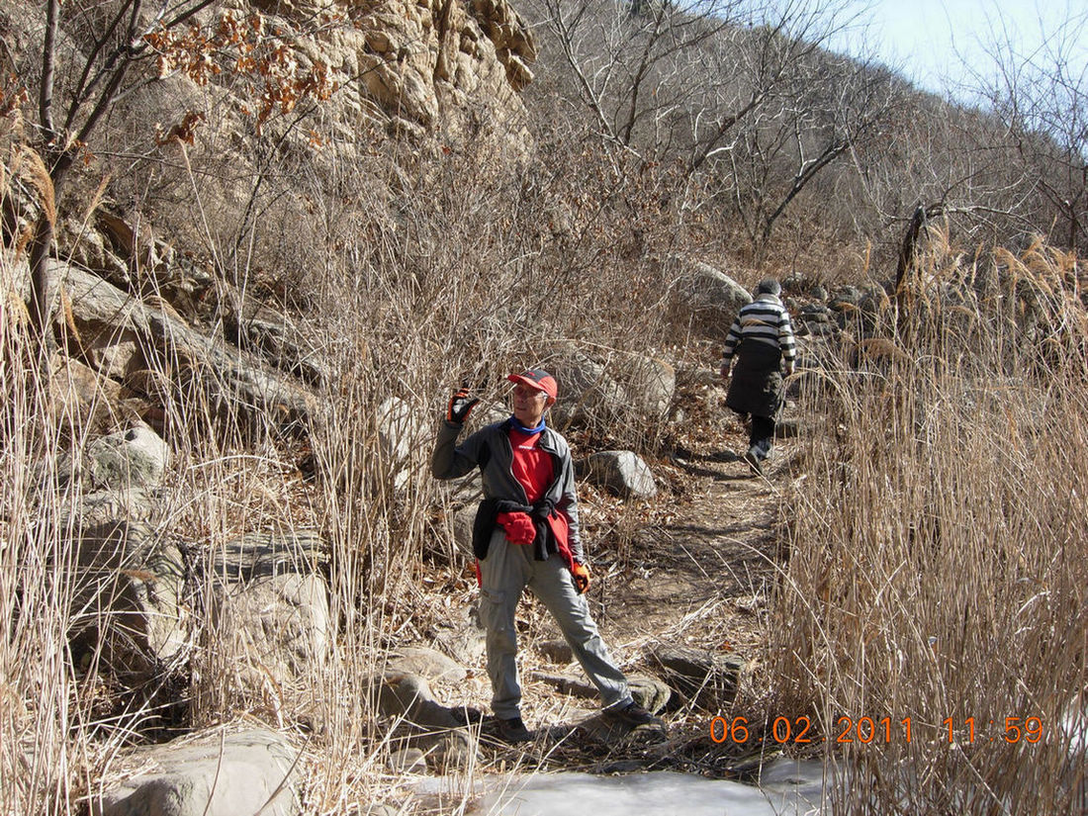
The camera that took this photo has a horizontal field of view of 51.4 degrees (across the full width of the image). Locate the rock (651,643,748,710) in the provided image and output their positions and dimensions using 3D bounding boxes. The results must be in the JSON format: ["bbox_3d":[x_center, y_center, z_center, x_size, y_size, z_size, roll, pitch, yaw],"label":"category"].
[{"bbox_3d":[0.756,1.336,5.600,0.460,0.270,0.340,0,3,0],"label":"rock"}]

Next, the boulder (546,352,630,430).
[{"bbox_3d":[0.381,-0.154,9.800,0.700,0.640,0.620,0,3,0],"label":"boulder"}]

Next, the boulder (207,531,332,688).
[{"bbox_3d":[-1.461,1.070,6.000,0.640,0.680,0.600,-1,4,-19],"label":"boulder"}]

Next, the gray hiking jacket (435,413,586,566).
[{"bbox_3d":[-0.166,0.377,5.200,0.650,0.620,0.360,0,3,-5],"label":"gray hiking jacket"}]

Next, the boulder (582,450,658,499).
[{"bbox_3d":[0.527,0.481,8.100,0.570,0.340,0.420,0,3,0],"label":"boulder"}]

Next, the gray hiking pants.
[{"bbox_3d":[0.048,0.995,5.220,0.660,0.840,0.360,-1,3,-9],"label":"gray hiking pants"}]

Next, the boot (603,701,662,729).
[{"bbox_3d":[0.407,1.414,5.200,0.280,0.130,0.110,7,3,30],"label":"boot"}]

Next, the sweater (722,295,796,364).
[{"bbox_3d":[1.768,-0.650,9.300,0.580,0.560,0.320,2,-5,5],"label":"sweater"}]

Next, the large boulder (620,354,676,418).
[{"bbox_3d":[0.887,-0.180,9.800,0.460,0.530,0.480,0,3,0],"label":"large boulder"}]

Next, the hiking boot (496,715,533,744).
[{"bbox_3d":[-0.133,1.454,5.150,0.110,0.130,0.280,-2,4,-25],"label":"hiking boot"}]

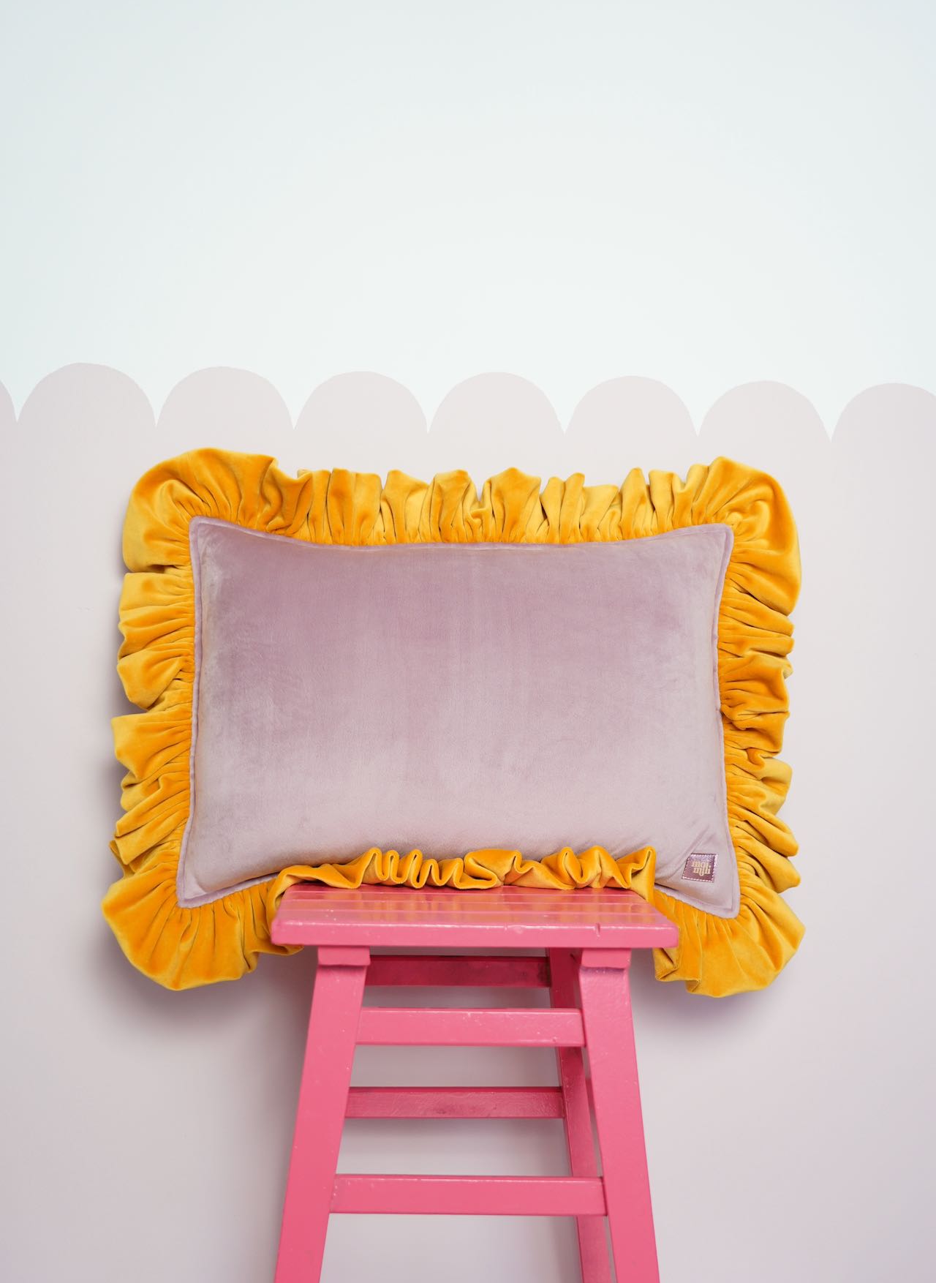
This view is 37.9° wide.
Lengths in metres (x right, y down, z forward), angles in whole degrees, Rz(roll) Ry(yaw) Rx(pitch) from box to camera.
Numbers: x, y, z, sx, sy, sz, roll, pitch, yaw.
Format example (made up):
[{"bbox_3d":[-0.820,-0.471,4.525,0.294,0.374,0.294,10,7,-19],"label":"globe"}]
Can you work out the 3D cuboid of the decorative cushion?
[{"bbox_3d":[-0.014,0.070,1.250,0.630,0.485,0.120,1,-7,-2],"label":"decorative cushion"}]

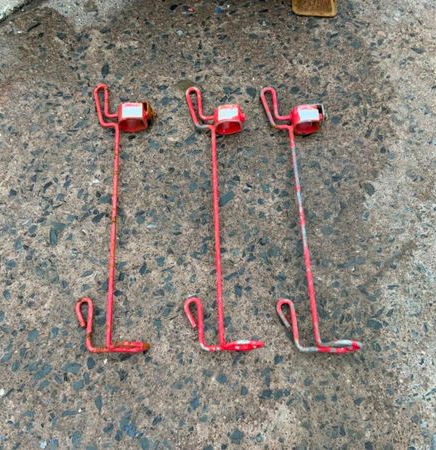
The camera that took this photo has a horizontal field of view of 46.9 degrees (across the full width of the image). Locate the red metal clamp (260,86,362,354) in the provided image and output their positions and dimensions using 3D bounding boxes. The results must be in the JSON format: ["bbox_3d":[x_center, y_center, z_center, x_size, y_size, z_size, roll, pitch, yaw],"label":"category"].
[{"bbox_3d":[0.202,-0.050,1.189,0.169,0.068,0.698,-2,66,-1],"label":"red metal clamp"}]

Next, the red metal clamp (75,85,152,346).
[{"bbox_3d":[-0.235,-0.056,1.192,0.165,0.068,0.706,-2,66,-1],"label":"red metal clamp"}]

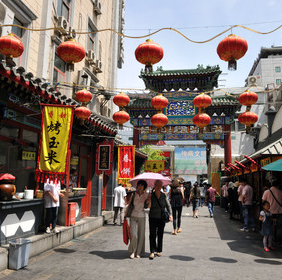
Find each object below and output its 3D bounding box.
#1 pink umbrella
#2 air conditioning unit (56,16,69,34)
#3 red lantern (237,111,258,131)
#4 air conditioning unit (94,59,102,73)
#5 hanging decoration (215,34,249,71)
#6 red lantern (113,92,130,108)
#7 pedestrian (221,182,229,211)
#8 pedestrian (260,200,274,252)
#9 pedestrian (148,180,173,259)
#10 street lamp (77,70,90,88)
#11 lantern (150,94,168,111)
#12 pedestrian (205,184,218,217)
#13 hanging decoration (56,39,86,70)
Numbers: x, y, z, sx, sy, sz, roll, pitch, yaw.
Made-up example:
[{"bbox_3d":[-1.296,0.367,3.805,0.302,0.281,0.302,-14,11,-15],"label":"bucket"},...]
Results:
[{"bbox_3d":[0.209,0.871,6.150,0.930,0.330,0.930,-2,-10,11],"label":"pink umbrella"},{"bbox_3d":[-4.039,-5.981,14.500,0.320,0.580,0.780,-1,-9,11],"label":"air conditioning unit"},{"bbox_3d":[2.169,-0.379,5.670,0.360,0.390,0.360,0,-8,12],"label":"red lantern"},{"bbox_3d":[-2.979,-5.189,19.400,0.340,0.640,0.820,-3,-10,15],"label":"air conditioning unit"},{"bbox_3d":[1.184,-1.140,3.620,0.380,0.480,0.380,-2,-10,11],"label":"hanging decoration"},{"bbox_3d":[-0.442,-0.896,6.350,0.380,0.370,0.380,1,-9,0],"label":"red lantern"},{"bbox_3d":[4.937,3.305,16.301,0.500,1.680,0.330,3,-10,-15],"label":"pedestrian"},{"bbox_3d":[3.104,2.120,6.939,0.360,1.170,0.270,2,-9,-9],"label":"pedestrian"},{"bbox_3d":[0.427,1.670,6.023,0.530,1.620,0.360,1,-8,5],"label":"pedestrian"},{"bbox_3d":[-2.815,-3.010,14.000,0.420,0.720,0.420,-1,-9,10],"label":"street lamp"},{"bbox_3d":[0.402,-0.793,5.920,0.360,0.315,0.360,0,-8,12],"label":"lantern"},{"bbox_3d":[3.603,3.074,14.325,0.520,1.630,0.420,0,-9,6],"label":"pedestrian"},{"bbox_3d":[-0.958,-1.181,3.860,0.380,0.455,0.380,-2,-10,11],"label":"hanging decoration"}]

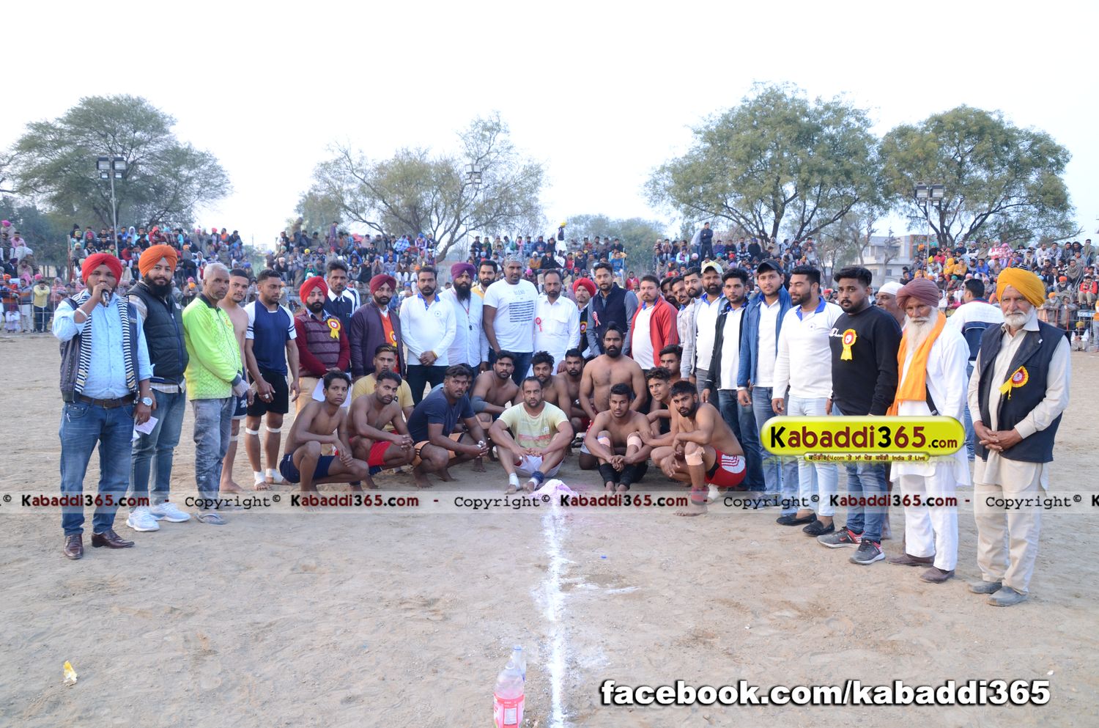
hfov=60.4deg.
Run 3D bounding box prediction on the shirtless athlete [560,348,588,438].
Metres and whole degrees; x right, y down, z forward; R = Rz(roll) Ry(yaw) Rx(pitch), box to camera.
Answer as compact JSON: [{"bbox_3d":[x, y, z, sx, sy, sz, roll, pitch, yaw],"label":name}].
[{"bbox_3d":[0.250,0.381,8.720,0.580,1.040,0.660,1,5,6],"label":"shirtless athlete"}]

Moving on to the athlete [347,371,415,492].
[{"bbox_3d":[-1.379,0.506,7.720,0.600,0.930,0.700,-2,5,-27],"label":"athlete"}]

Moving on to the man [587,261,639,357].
[{"bbox_3d":[0.601,-0.039,9.000,0.530,1.830,0.370,1,5,14],"label":"man"}]

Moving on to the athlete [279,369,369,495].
[{"bbox_3d":[-1.686,0.538,7.063,0.700,0.963,0.600,5,6,45],"label":"athlete"}]

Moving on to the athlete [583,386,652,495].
[{"bbox_3d":[0.548,0.589,7.547,0.540,0.865,0.780,2,4,8],"label":"athlete"}]

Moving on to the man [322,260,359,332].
[{"bbox_3d":[-1.853,-0.020,8.300,0.490,1.795,0.310,0,5,-10],"label":"man"}]

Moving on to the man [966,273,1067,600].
[{"bbox_3d":[2.482,0.371,5.010,0.360,1.747,0.540,-2,5,-38],"label":"man"}]

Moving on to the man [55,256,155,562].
[{"bbox_3d":[-2.650,0.230,5.607,0.560,1.765,0.400,-2,5,-36],"label":"man"}]

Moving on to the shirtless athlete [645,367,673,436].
[{"bbox_3d":[0.985,0.504,7.550,0.470,0.950,0.620,6,7,44],"label":"shirtless athlete"}]

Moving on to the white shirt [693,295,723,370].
[{"bbox_3d":[1.342,-0.263,8.000,0.400,0.650,0.260,3,5,28],"label":"white shirt"}]

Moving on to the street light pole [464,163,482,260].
[{"bbox_3d":[-2.962,-4.539,36.000,0.700,6.200,0.450,0,5,-5],"label":"street light pole"}]

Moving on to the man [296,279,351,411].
[{"bbox_3d":[-1.928,0.096,8.000,0.520,1.690,0.340,0,5,-12],"label":"man"}]

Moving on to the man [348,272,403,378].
[{"bbox_3d":[-1.531,0.056,8.400,0.520,1.710,0.340,-2,5,-27],"label":"man"}]

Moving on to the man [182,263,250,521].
[{"bbox_3d":[-2.251,0.192,6.415,0.400,1.731,0.480,3,5,28],"label":"man"}]

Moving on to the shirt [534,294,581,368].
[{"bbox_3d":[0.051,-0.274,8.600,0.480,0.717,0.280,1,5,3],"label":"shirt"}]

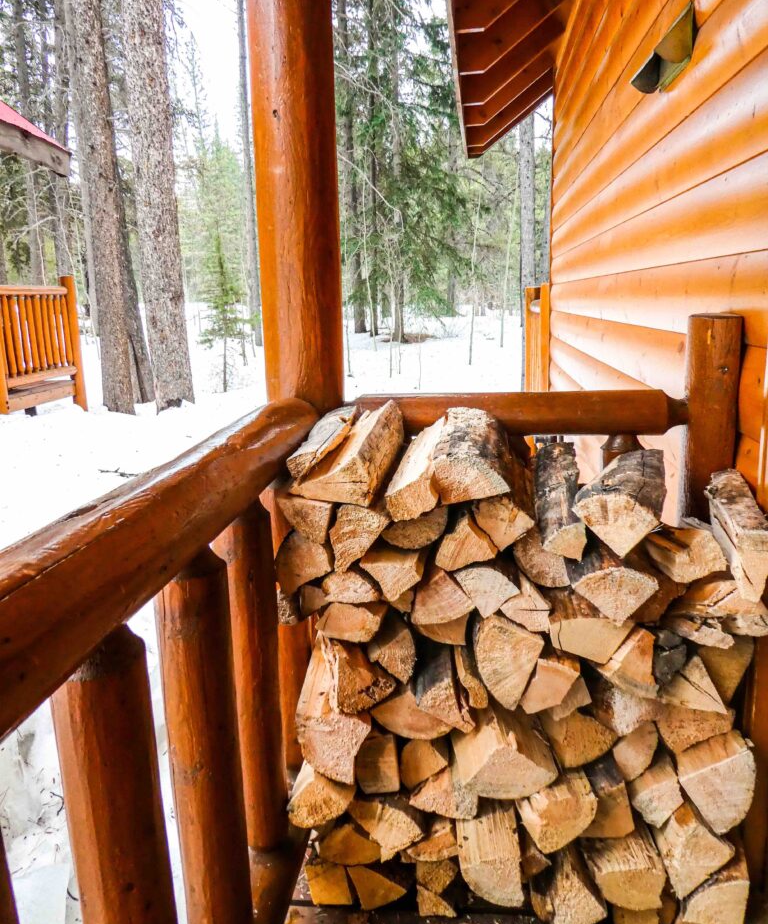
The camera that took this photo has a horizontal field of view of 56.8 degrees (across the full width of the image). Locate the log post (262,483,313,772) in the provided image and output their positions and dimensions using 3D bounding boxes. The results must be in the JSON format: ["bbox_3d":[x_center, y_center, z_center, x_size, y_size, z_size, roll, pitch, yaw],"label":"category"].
[{"bbox_3d":[-0.188,0.350,1.434,0.070,0.625,0.070,0,13,7],"label":"log post"}]

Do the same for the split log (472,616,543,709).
[{"bbox_3d":[0.226,0.281,1.332,0.110,0.169,0.390,0,13,7],"label":"split log"}]

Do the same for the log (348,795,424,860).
[{"bbox_3d":[0.024,0.600,1.415,0.109,0.119,0.380,-1,13,3],"label":"log"}]

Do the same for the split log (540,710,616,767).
[{"bbox_3d":[0.374,0.448,1.468,0.130,0.116,0.420,0,13,7],"label":"split log"}]

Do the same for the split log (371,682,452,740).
[{"bbox_3d":[0.074,0.399,1.421,0.149,0.107,0.370,0,13,7],"label":"split log"}]

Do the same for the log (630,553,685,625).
[{"bbox_3d":[0.459,0.161,1.339,0.102,0.122,0.410,0,13,8],"label":"log"}]

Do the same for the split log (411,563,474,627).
[{"bbox_3d":[0.118,0.171,1.316,0.099,0.108,0.380,0,13,7],"label":"split log"}]

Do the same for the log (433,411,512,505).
[{"bbox_3d":[0.162,-0.022,1.286,0.122,0.090,0.410,0,13,8],"label":"log"}]

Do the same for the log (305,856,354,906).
[{"bbox_3d":[-0.079,0.768,1.569,0.095,0.096,0.420,0,13,7],"label":"log"}]

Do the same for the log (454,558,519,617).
[{"bbox_3d":[0.187,0.162,1.324,0.101,0.095,0.400,0,13,7],"label":"log"}]

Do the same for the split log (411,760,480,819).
[{"bbox_3d":[0.130,0.547,1.444,0.122,0.108,0.380,0,13,7],"label":"split log"}]

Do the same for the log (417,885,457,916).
[{"bbox_3d":[0.120,0.750,1.476,0.070,0.069,0.400,0,13,7],"label":"log"}]

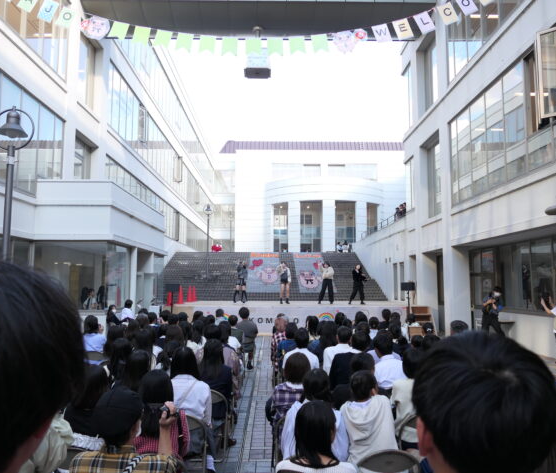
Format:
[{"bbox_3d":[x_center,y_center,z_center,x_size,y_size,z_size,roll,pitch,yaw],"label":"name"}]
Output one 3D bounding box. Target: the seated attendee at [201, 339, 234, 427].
[{"bbox_3d":[-0.638,1.632,4.989,0.450,1.209,0.750,0,-6,-1],"label":"seated attendee"}]

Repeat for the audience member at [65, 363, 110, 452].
[{"bbox_3d":[-1.215,1.443,3.305,0.480,1.200,0.750,0,-6,2],"label":"audience member"}]

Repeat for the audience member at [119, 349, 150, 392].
[{"bbox_3d":[-1.101,1.524,4.018,0.450,1.230,0.750,0,-6,-1],"label":"audience member"}]

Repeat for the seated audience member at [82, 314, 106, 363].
[{"bbox_3d":[-2.746,1.837,7.517,0.460,1.270,0.720,-1,-6,13],"label":"seated audience member"}]

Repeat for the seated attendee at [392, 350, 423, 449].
[{"bbox_3d":[1.115,1.530,4.087,0.450,1.232,0.750,0,-6,-1],"label":"seated attendee"}]

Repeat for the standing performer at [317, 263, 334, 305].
[{"bbox_3d":[1.869,1.837,19.138,0.660,1.610,0.420,0,-6,2],"label":"standing performer"}]

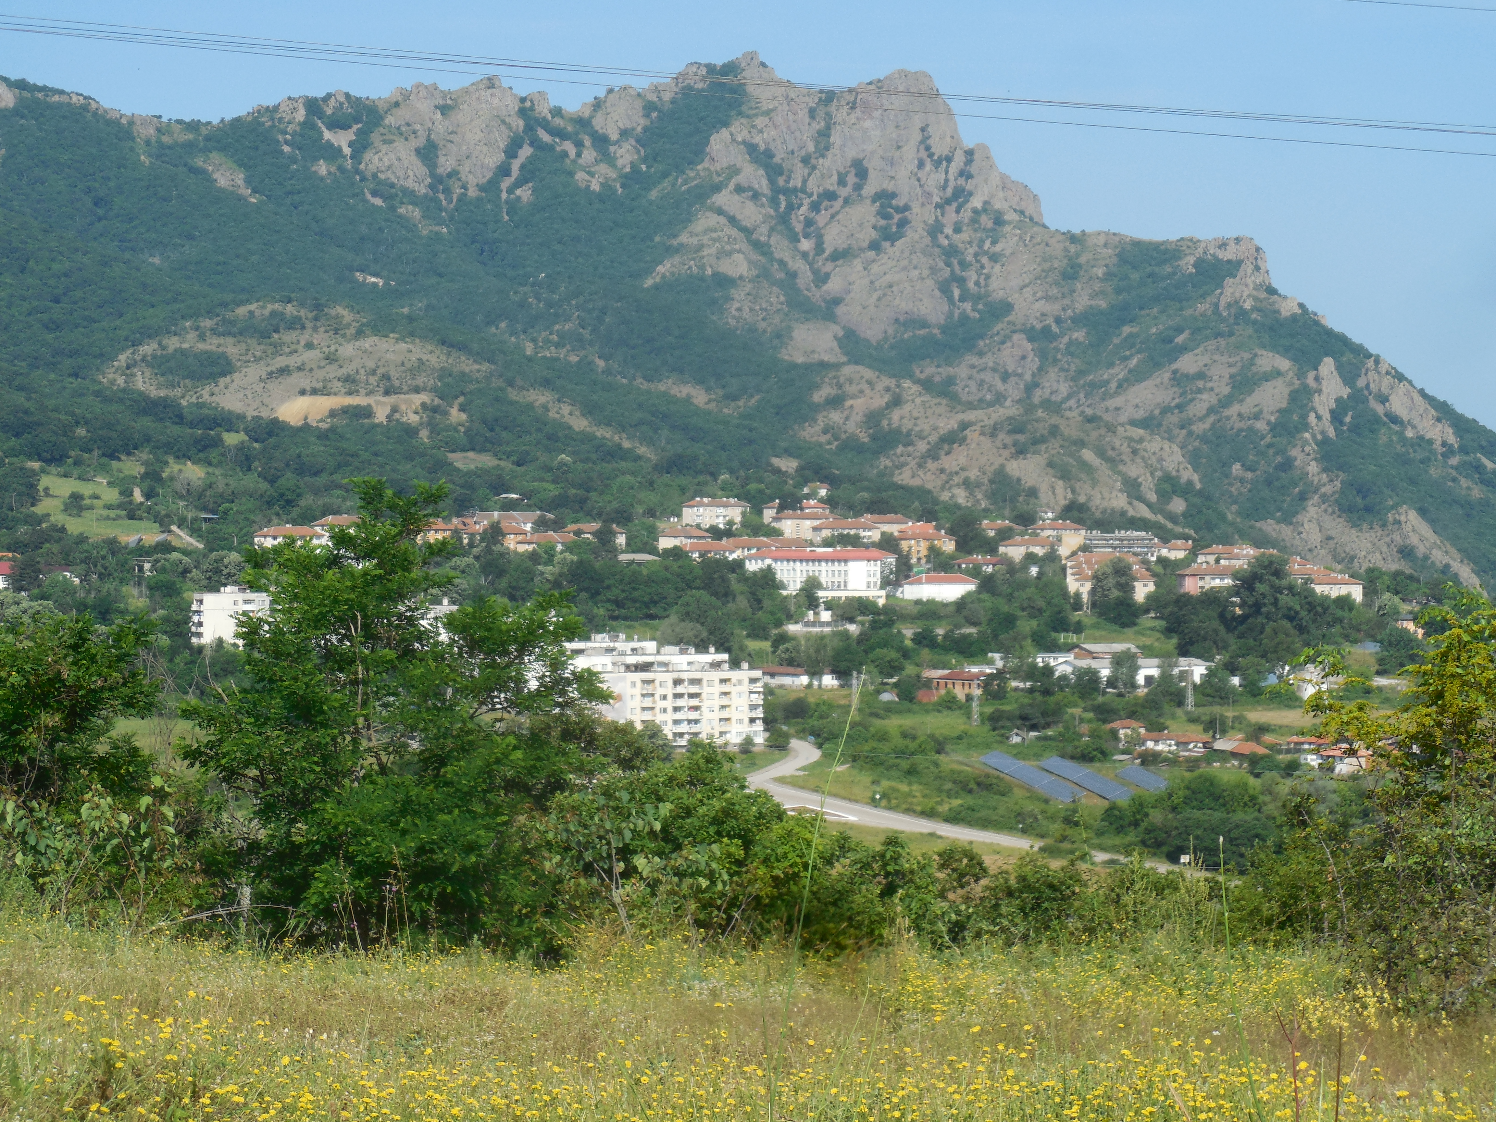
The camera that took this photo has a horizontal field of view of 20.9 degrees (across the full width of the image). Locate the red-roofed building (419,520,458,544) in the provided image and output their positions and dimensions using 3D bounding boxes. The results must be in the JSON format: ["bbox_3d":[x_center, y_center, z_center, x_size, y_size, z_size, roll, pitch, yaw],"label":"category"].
[{"bbox_3d":[-116.600,-10.800,1530.000,13.500,9.300,10.000,0,0,-14],"label":"red-roofed building"}]

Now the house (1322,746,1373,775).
[{"bbox_3d":[151.100,50.400,1025.000,12.000,7.400,8.800,0,0,17],"label":"house"}]

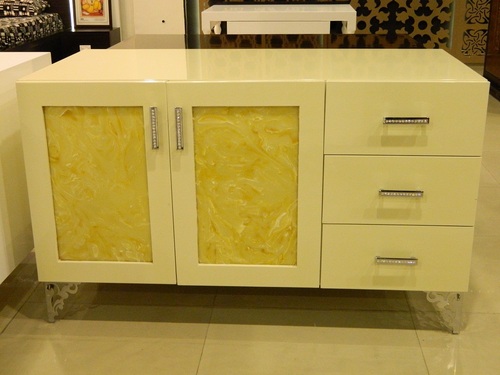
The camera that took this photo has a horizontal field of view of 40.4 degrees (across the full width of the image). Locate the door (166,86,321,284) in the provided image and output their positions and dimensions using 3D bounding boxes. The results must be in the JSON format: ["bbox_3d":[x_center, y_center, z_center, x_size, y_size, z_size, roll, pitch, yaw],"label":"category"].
[{"bbox_3d":[-0.007,0.006,1.822,0.406,0.580,0.040,1,19,4],"label":"door"}]

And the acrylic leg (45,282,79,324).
[{"bbox_3d":[-0.544,0.333,1.995,0.098,0.142,0.034,1,19,4],"label":"acrylic leg"}]

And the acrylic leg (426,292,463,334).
[{"bbox_3d":[0.549,0.348,1.925,0.098,0.144,0.034,1,19,4],"label":"acrylic leg"}]

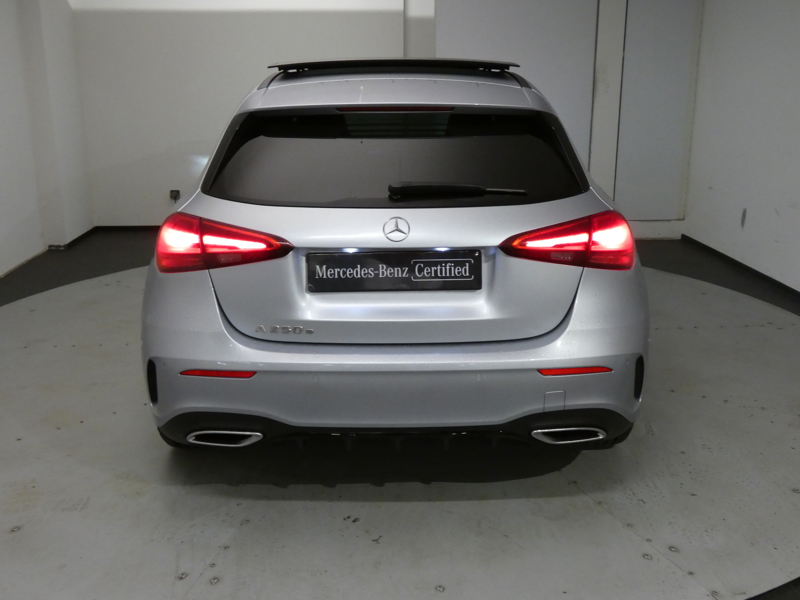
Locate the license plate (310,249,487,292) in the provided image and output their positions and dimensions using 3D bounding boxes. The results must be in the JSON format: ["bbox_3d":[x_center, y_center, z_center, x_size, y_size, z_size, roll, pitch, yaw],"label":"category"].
[{"bbox_3d":[-0.016,-0.086,2.428,0.525,0.118,0.018,0,12,-1],"label":"license plate"}]

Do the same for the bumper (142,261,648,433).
[{"bbox_3d":[-0.015,0.172,2.632,1.760,0.520,0.490,0,15,-1],"label":"bumper"}]

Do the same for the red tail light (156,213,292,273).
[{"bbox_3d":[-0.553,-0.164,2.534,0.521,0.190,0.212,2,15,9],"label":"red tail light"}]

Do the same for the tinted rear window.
[{"bbox_3d":[-0.013,-0.443,2.561,1.202,0.402,0.105,0,-21,-1],"label":"tinted rear window"}]

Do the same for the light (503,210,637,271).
[{"bbox_3d":[0.534,-0.170,2.549,0.523,0.194,0.211,-3,15,-10],"label":"light"}]

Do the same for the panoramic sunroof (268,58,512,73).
[{"bbox_3d":[-0.030,-1.042,3.582,1.016,0.067,0.620,0,15,-1],"label":"panoramic sunroof"}]

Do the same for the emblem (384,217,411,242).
[{"bbox_3d":[-0.010,-0.208,2.389,0.081,0.082,0.015,0,-3,-1],"label":"emblem"}]

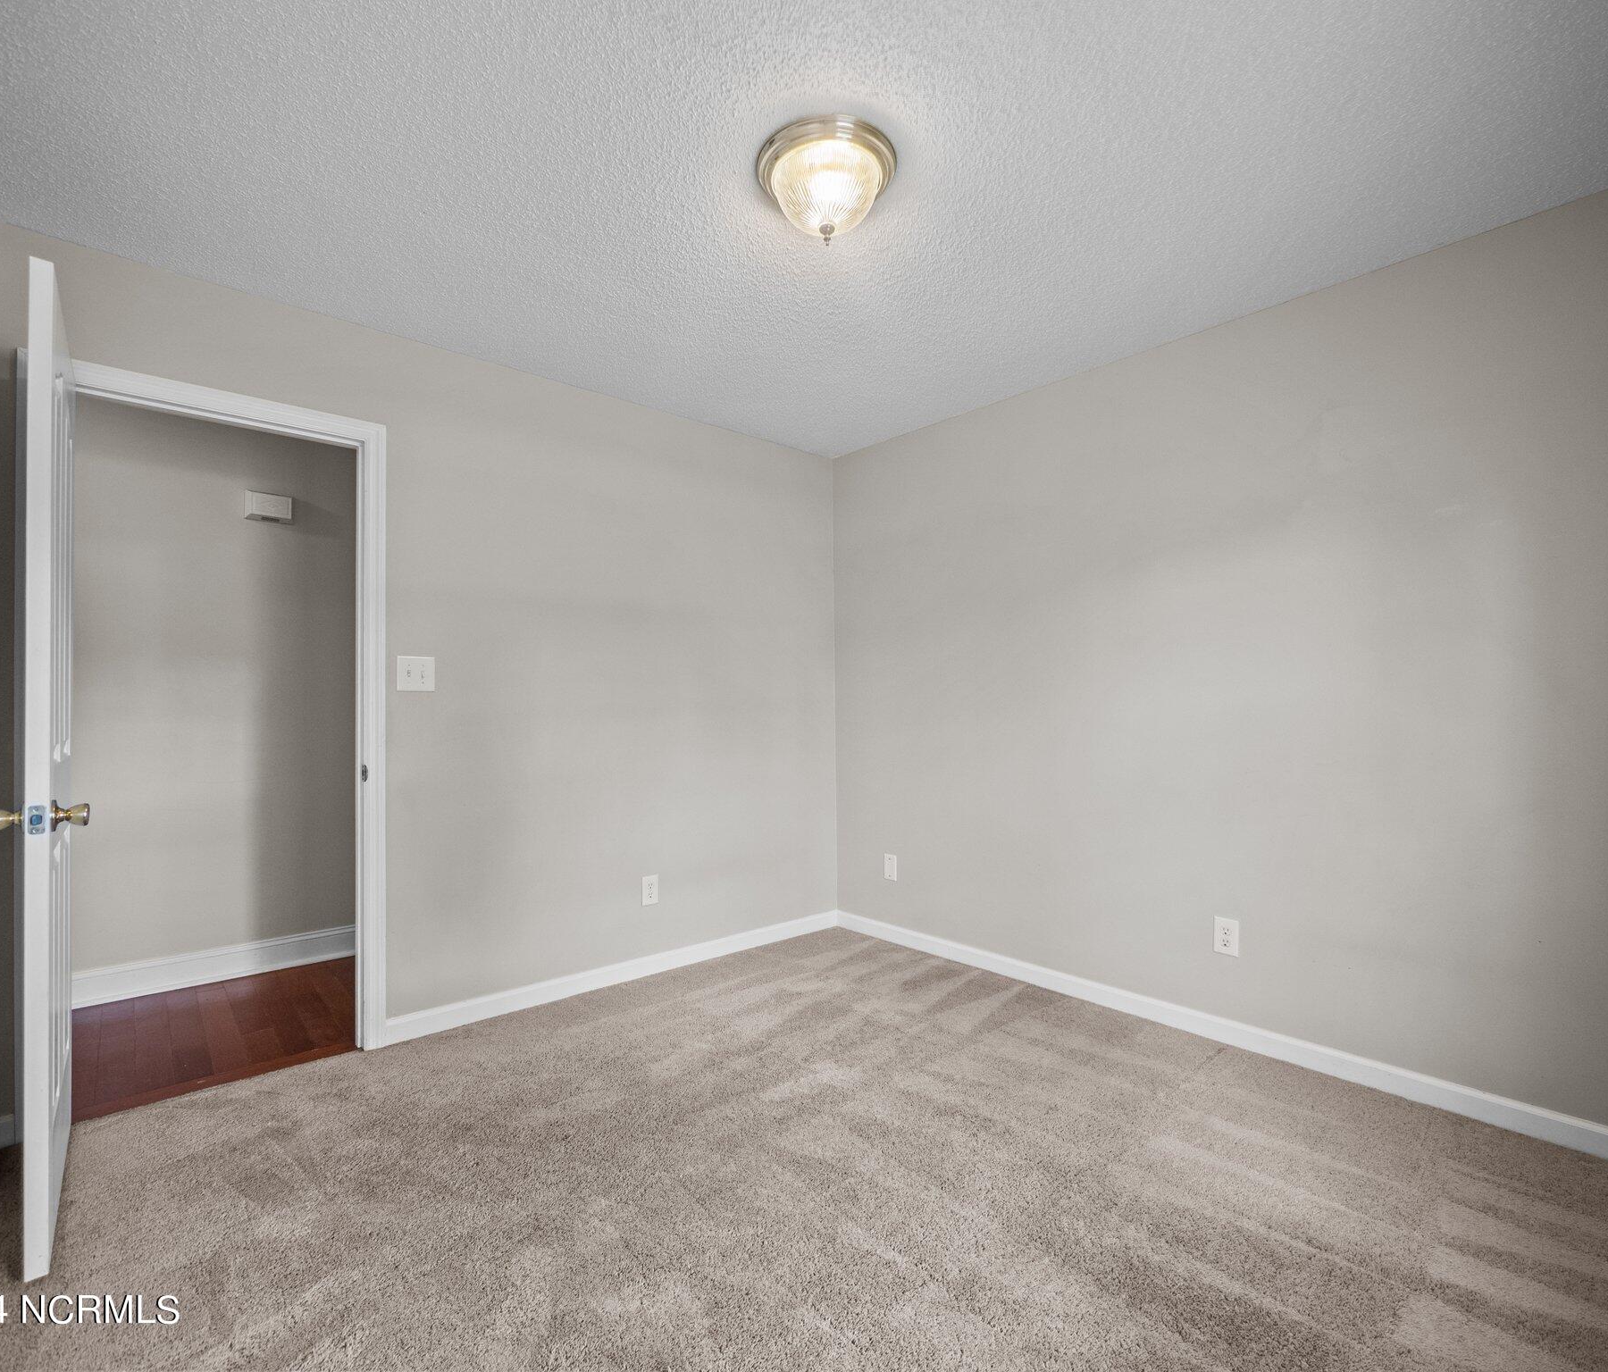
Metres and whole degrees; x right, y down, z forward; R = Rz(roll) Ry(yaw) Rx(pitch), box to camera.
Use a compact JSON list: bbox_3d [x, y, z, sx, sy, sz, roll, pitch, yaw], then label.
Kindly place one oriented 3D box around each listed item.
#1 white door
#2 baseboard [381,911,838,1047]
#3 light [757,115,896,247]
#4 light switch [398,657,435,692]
[{"bbox_3d":[-1.746,0.167,1.728,0.038,2.015,0.723,0,-1,-42],"label":"white door"},{"bbox_3d":[-0.615,1.174,3.142,2.062,0.081,0.015,0,-1,-40],"label":"baseboard"},{"bbox_3d":[0.054,-1.134,1.746,0.331,0.191,0.331,0,-1,0],"label":"light"},{"bbox_3d":[-1.340,-0.041,2.561,0.117,0.116,0.008,0,-1,-40],"label":"light switch"}]

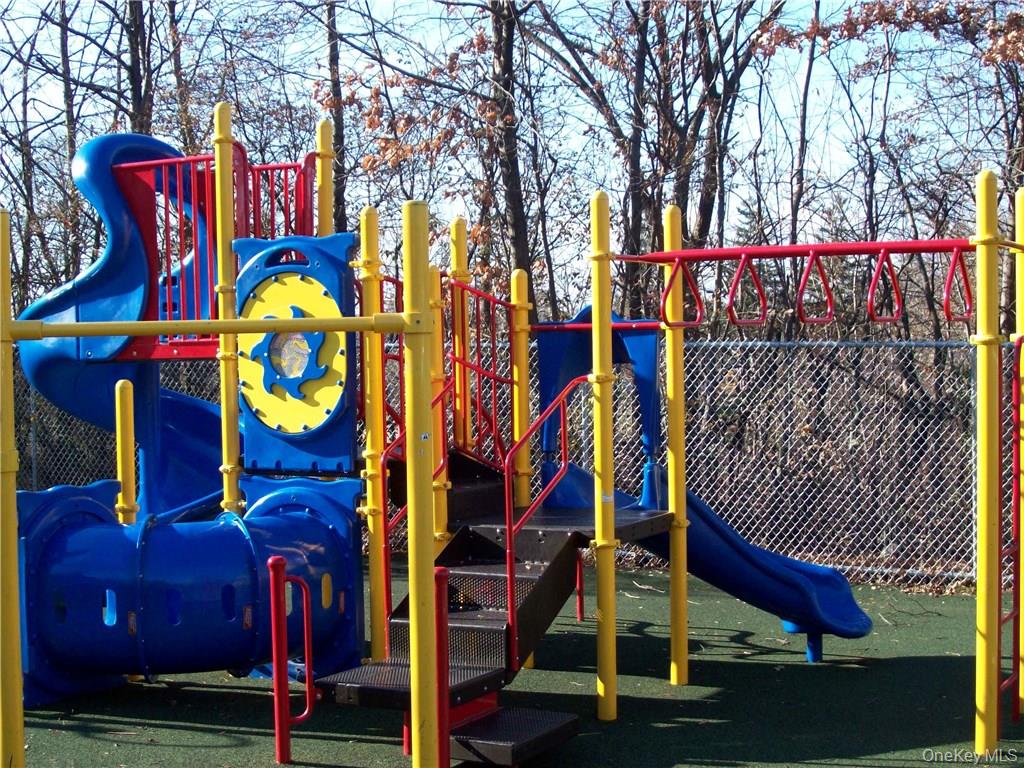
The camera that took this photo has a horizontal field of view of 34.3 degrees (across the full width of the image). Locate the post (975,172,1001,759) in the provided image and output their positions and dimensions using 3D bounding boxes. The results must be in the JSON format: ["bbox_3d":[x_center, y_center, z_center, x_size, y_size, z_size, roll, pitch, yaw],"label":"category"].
[{"bbox_3d":[2.003,0.341,6.964,0.090,2.513,0.090,0,2,28],"label":"post"}]

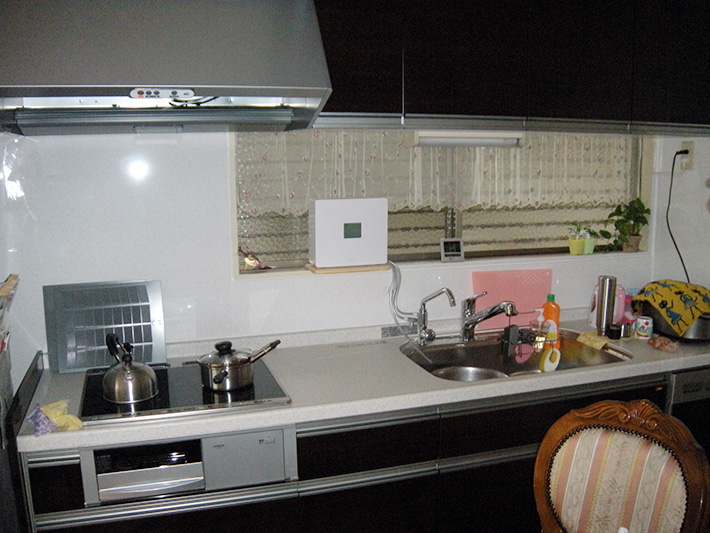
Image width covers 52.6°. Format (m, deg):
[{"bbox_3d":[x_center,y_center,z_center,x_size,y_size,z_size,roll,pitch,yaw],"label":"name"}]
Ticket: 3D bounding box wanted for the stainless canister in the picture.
[{"bbox_3d":[1.003,0.157,2.871,0.069,0.240,0.069,-3,8,-18],"label":"stainless canister"}]

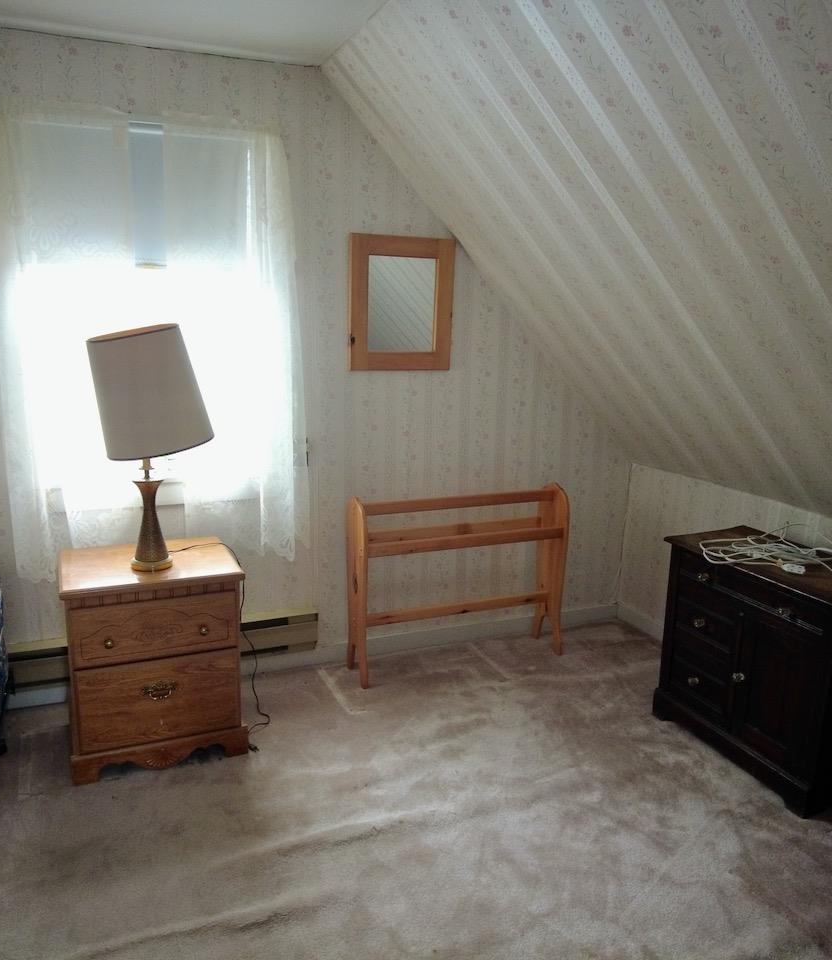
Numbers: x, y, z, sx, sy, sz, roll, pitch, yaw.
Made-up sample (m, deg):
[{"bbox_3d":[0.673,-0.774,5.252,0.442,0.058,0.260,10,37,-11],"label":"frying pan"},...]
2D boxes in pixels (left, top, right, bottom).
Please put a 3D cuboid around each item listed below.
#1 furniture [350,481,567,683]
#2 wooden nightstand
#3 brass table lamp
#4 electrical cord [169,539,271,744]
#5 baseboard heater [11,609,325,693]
[{"bbox_3d":[0.187,0.419,3.175,0.937,0.778,0.210,-3,12,-21],"label":"furniture"},{"bbox_3d":[-0.909,0.592,2.581,0.551,0.638,0.461,-4,13,-24],"label":"wooden nightstand"},{"bbox_3d":[-0.847,-0.102,2.410,0.365,0.794,0.343,-3,12,-21],"label":"brass table lamp"},{"bbox_3d":[-0.697,0.571,2.666,0.307,0.643,0.315,-3,12,-21],"label":"electrical cord"},{"bbox_3d":[-0.989,0.669,2.913,1.224,0.166,0.074,-3,12,-21],"label":"baseboard heater"}]

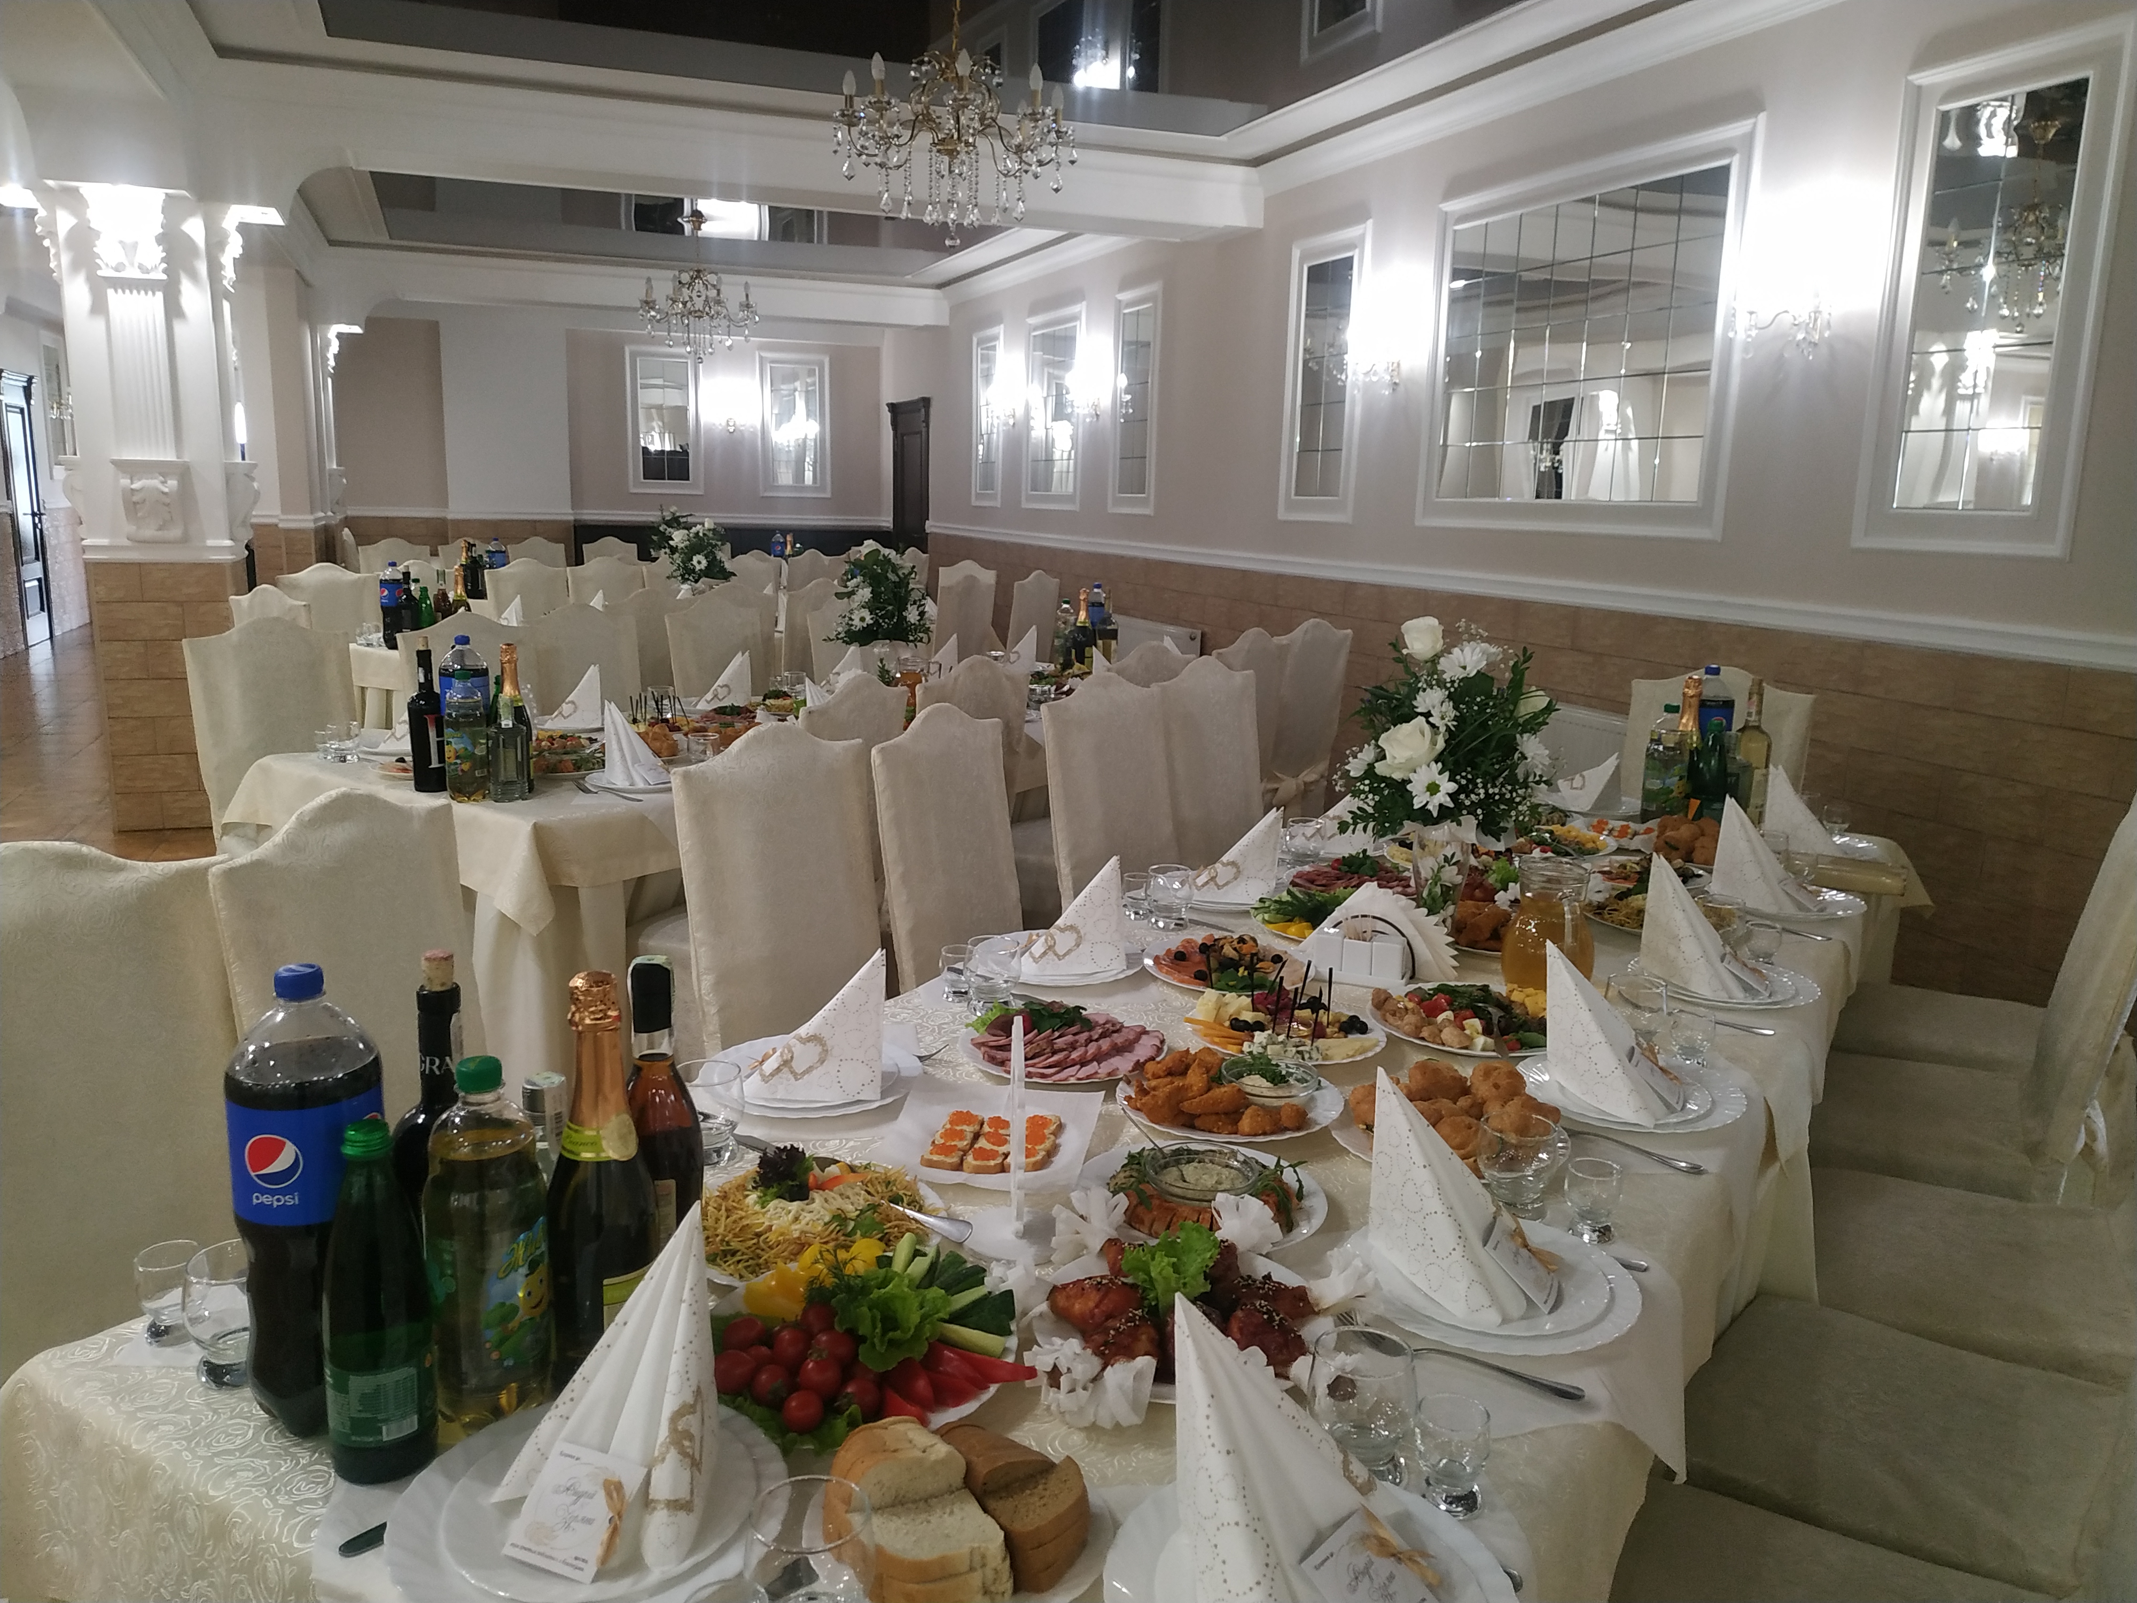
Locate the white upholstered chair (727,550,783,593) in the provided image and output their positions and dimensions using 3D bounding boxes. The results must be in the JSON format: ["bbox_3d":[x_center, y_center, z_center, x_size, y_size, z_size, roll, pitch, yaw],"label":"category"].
[{"bbox_3d":[-1.791,-0.938,8.831,0.550,1.035,0.450,9,14,33],"label":"white upholstered chair"}]

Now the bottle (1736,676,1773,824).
[{"bbox_3d":[1.494,-0.108,3.201,0.075,0.306,0.075,9,14,33],"label":"bottle"}]

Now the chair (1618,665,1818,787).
[{"bbox_3d":[1.535,0.177,3.699,0.460,1.010,0.560,9,14,32],"label":"chair"}]

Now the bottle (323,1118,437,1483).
[{"bbox_3d":[-0.468,0.334,1.003,0.074,0.245,0.074,9,14,33],"label":"bottle"}]

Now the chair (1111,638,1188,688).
[{"bbox_3d":[0.001,0.017,4.314,0.560,1.010,0.460,9,14,34],"label":"chair"}]

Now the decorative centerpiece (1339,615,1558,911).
[{"bbox_3d":[0.622,-0.048,2.382,0.350,0.495,0.360,9,14,31],"label":"decorative centerpiece"}]

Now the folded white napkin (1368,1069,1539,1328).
[{"bbox_3d":[0.332,0.328,1.267,0.150,0.166,0.135,9,14,33],"label":"folded white napkin"}]

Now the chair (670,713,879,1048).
[{"bbox_3d":[-0.326,0.388,2.522,0.560,1.010,0.460,10,15,35],"label":"chair"}]

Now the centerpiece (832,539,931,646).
[{"bbox_3d":[-0.576,-0.562,4.674,0.330,0.490,0.335,2,12,0],"label":"centerpiece"}]

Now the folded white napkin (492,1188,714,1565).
[{"bbox_3d":[-0.286,0.368,0.974,0.140,0.163,0.140,7,13,23],"label":"folded white napkin"}]

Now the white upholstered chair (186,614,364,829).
[{"bbox_3d":[-2.017,0.040,4.043,0.530,1.035,0.440,9,14,33],"label":"white upholstered chair"}]

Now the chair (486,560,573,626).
[{"bbox_3d":[-2.422,-0.633,7.089,0.530,1.020,0.460,9,14,32],"label":"chair"}]

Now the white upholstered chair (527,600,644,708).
[{"bbox_3d":[-1.400,-0.108,4.760,0.530,1.020,0.460,9,14,32],"label":"white upholstered chair"}]

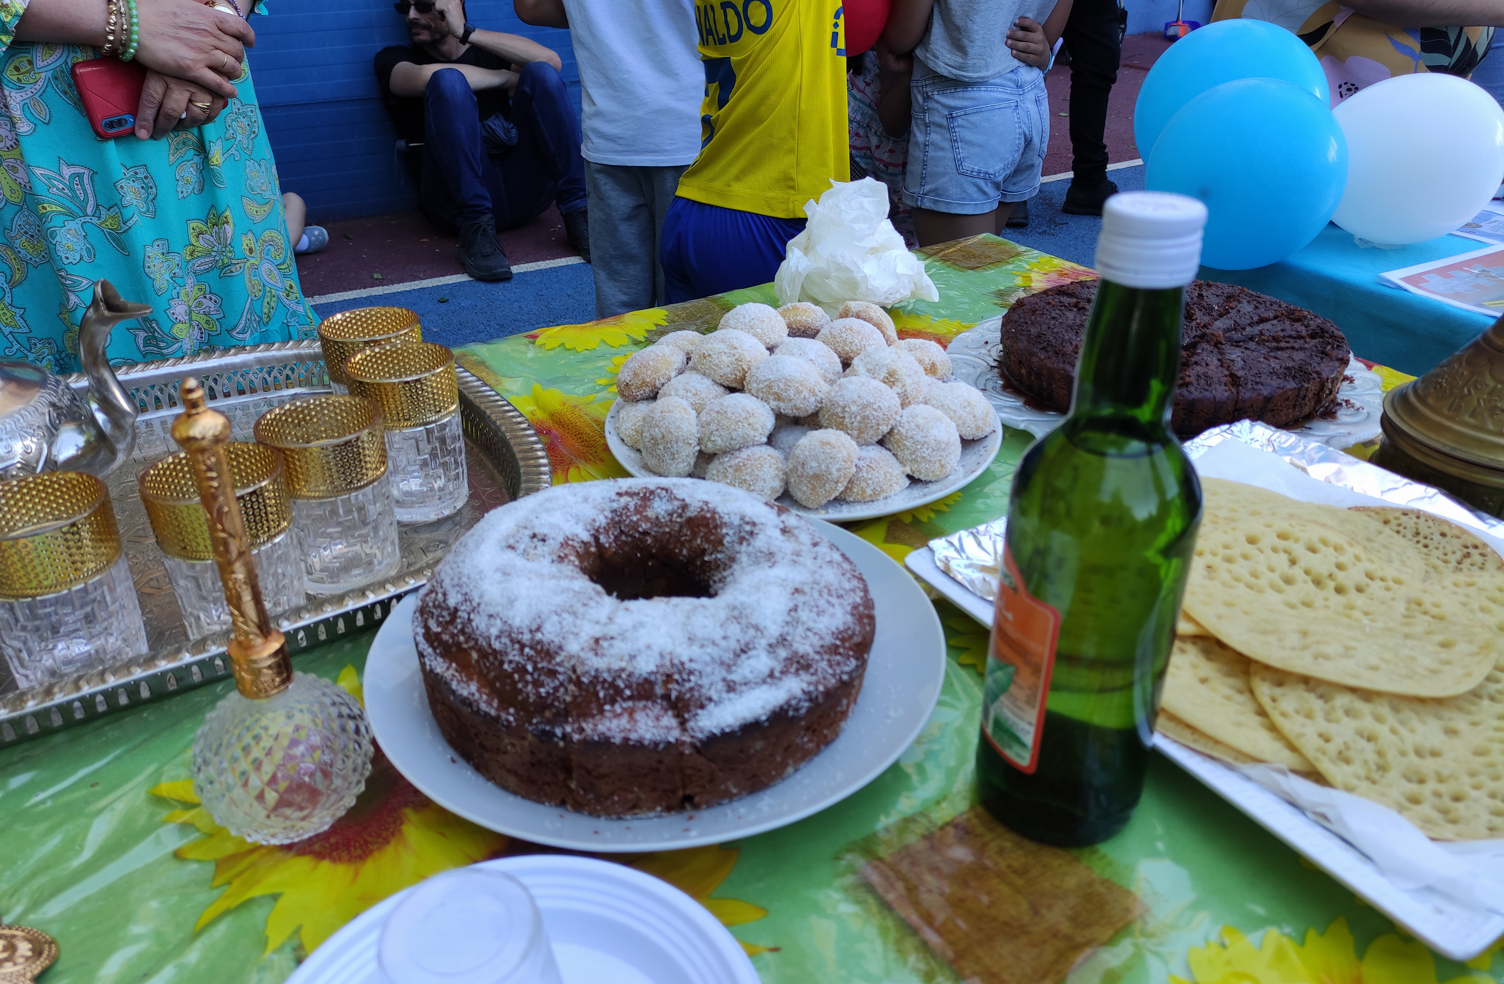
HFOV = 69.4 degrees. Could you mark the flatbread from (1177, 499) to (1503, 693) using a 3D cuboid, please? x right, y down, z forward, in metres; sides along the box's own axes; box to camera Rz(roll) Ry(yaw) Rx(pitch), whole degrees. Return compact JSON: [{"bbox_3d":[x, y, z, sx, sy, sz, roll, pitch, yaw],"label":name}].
[{"bbox_3d":[0.254,0.047,0.509,0.135,0.016,0.158,-9,30,-15],"label":"flatbread"}]

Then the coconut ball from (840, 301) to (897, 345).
[{"bbox_3d":[0.085,-0.119,0.793,0.046,0.040,0.044,-1,29,0],"label":"coconut ball"}]

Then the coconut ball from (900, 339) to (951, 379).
[{"bbox_3d":[0.118,-0.093,0.772,0.047,0.038,0.046,-1,29,0],"label":"coconut ball"}]

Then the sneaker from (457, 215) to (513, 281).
[{"bbox_3d":[-0.869,-0.783,3.481,0.110,0.145,0.290,-13,31,-22],"label":"sneaker"}]

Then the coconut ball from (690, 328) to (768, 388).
[{"bbox_3d":[-0.015,-0.090,0.727,0.051,0.040,0.050,-1,29,0],"label":"coconut ball"}]

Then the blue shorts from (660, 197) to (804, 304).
[{"bbox_3d":[-0.005,-0.238,1.466,0.240,0.350,0.270,-13,31,-21],"label":"blue shorts"}]

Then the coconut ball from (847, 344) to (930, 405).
[{"bbox_3d":[0.088,-0.074,0.697,0.051,0.040,0.047,-1,29,0],"label":"coconut ball"}]

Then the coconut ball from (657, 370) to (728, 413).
[{"bbox_3d":[-0.038,-0.062,0.705,0.048,0.039,0.048,-1,29,0],"label":"coconut ball"}]

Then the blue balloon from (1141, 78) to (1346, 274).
[{"bbox_3d":[0.491,-0.316,1.080,0.183,0.184,0.195,12,32,22],"label":"blue balloon"}]

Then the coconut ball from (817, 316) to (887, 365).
[{"bbox_3d":[0.071,-0.104,0.759,0.048,0.039,0.046,-1,29,0],"label":"coconut ball"}]

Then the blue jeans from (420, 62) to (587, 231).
[{"bbox_3d":[-0.866,-1.177,3.713,0.480,0.610,0.640,-13,31,-22],"label":"blue jeans"}]

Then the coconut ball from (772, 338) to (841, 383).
[{"bbox_3d":[0.037,-0.085,0.717,0.050,0.040,0.050,-1,29,0],"label":"coconut ball"}]

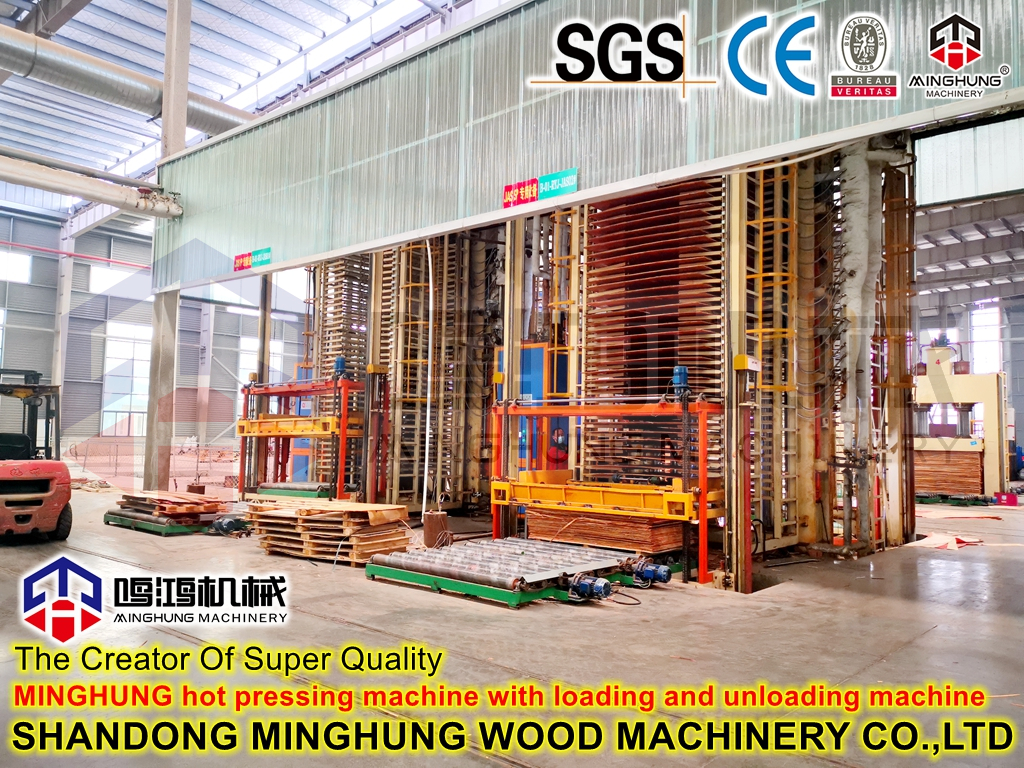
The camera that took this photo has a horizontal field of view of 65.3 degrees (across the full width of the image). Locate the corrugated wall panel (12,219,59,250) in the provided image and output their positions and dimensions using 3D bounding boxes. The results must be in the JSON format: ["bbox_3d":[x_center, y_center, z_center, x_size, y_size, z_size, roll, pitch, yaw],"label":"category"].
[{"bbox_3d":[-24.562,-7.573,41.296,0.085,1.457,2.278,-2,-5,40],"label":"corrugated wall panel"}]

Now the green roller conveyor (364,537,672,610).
[{"bbox_3d":[-0.053,1.974,8.642,2.114,0.262,2.145,-2,-5,40],"label":"green roller conveyor"}]

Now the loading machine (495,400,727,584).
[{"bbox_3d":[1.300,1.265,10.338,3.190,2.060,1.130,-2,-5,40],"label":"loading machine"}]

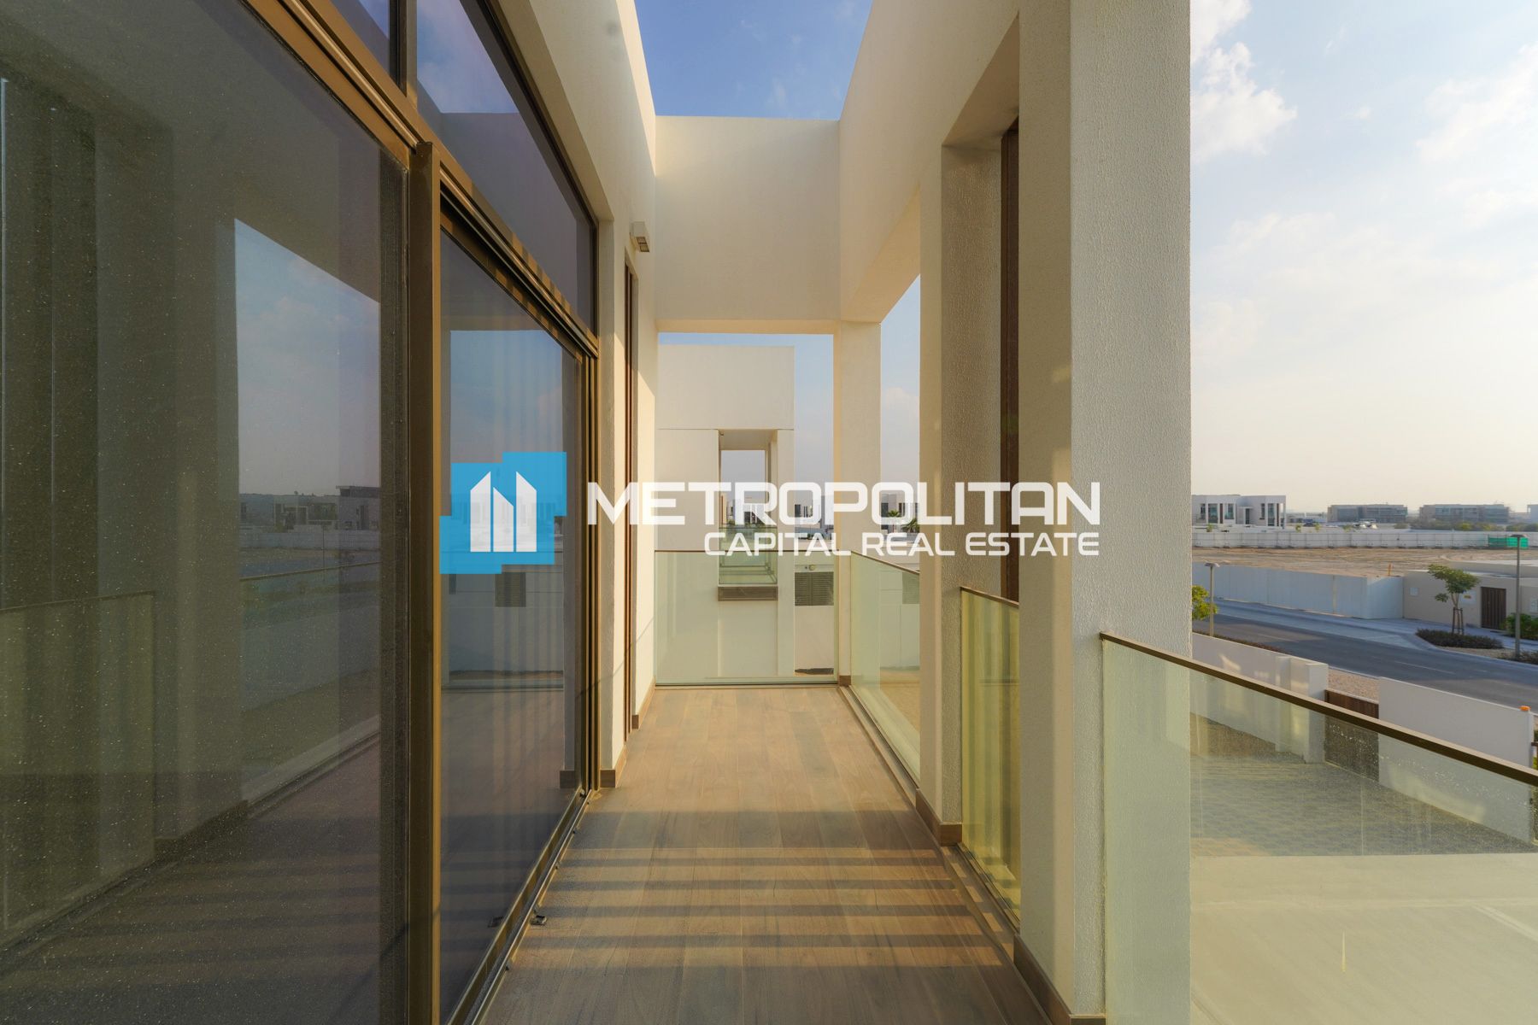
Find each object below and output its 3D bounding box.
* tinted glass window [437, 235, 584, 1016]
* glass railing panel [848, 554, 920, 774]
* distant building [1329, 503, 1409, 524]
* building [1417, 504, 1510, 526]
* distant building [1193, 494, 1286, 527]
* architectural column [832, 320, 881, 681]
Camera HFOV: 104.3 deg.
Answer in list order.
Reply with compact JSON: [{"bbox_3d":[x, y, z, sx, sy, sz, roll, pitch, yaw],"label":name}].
[{"bbox_3d":[-0.975,0.330,2.365,0.050,2.270,1.590,0,0,-3],"label":"tinted glass window"},{"bbox_3d":[0.788,0.950,4.248,0.030,1.190,2.220,0,0,-3],"label":"glass railing panel"},{"bbox_3d":[297.000,0.700,297.000,26.000,10.200,15.000,0,0,-3],"label":"distant building"},{"bbox_3d":[339.000,0.600,293.000,29.000,10.400,16.000,0,0,-3],"label":"building"},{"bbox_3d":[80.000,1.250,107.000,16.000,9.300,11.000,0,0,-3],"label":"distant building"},{"bbox_3d":[0.812,-0.076,5.550,0.350,3.250,0.380,0,0,-3],"label":"architectural column"}]

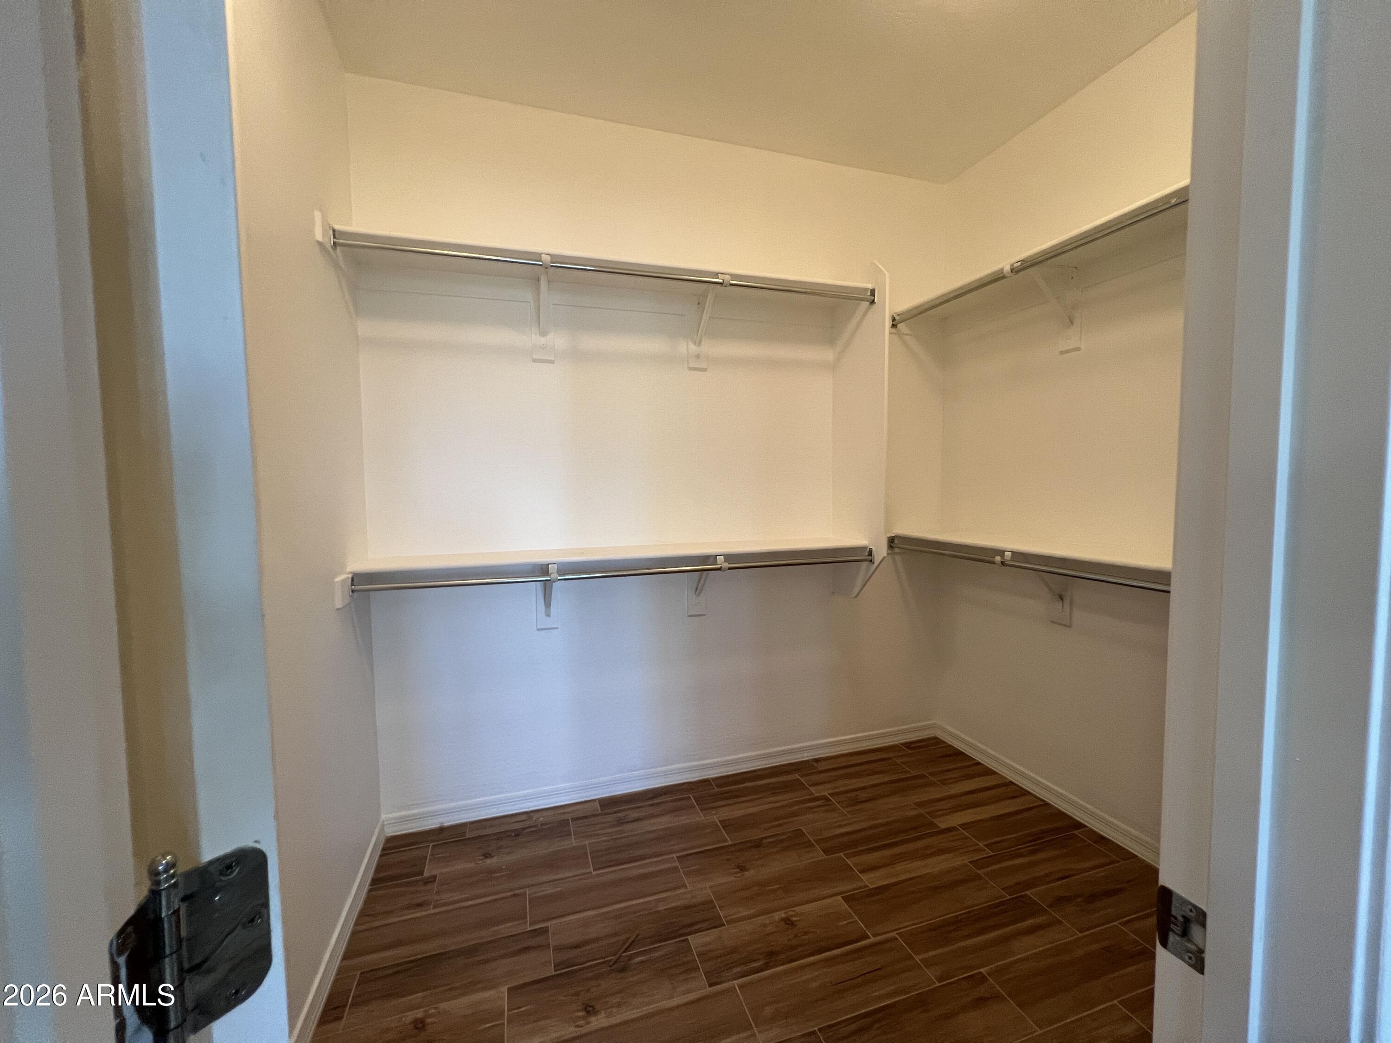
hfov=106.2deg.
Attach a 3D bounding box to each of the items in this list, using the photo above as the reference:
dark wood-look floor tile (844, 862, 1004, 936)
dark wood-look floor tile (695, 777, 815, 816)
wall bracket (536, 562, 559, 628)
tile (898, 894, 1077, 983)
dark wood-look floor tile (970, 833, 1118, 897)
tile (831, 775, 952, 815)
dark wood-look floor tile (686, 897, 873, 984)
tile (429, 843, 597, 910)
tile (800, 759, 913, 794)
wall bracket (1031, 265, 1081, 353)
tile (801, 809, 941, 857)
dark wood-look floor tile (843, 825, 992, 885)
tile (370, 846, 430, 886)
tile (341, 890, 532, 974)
[{"bbox_3d":[0.724,1.192,1.651,0.498,0.010,0.166,-2,4,-17],"label":"dark wood-look floor tile"},{"bbox_3d":[0.255,1.202,2.282,0.510,0.010,0.173,-2,3,-17],"label":"dark wood-look floor tile"},{"bbox_3d":[-0.552,0.292,1.949,0.086,0.294,0.330,-2,4,-17],"label":"wall bracket"},{"bbox_3d":[0.845,1.199,1.512,0.494,0.010,0.166,-2,4,-17],"label":"tile"},{"bbox_3d":[1.239,1.214,1.852,0.510,0.010,0.173,-2,3,-17],"label":"dark wood-look floor tile"},{"bbox_3d":[0.820,1.158,2.208,0.495,0.010,0.166,-2,3,-17],"label":"tile"},{"bbox_3d":[0.255,1.244,1.552,0.510,0.010,0.173,-2,3,-17],"label":"dark wood-look floor tile"},{"bbox_3d":[-0.629,1.239,1.829,0.510,0.010,0.173,-2,3,-17],"label":"tile"},{"bbox_3d":[0.746,1.187,2.432,0.510,0.010,0.173,-2,3,-17],"label":"tile"},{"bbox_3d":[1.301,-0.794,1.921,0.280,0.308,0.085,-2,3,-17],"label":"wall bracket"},{"bbox_3d":[0.692,1.210,2.050,0.510,0.010,0.173,-2,3,-17],"label":"tile"},{"bbox_3d":[0.809,1.217,1.903,0.510,0.010,0.173,-2,3,-17],"label":"dark wood-look floor tile"},{"bbox_3d":[-1.032,1.204,1.820,0.180,0.010,0.166,-2,3,-17],"label":"tile"},{"bbox_3d":[-0.783,1.254,1.600,0.510,0.010,0.173,-2,3,-17],"label":"tile"}]

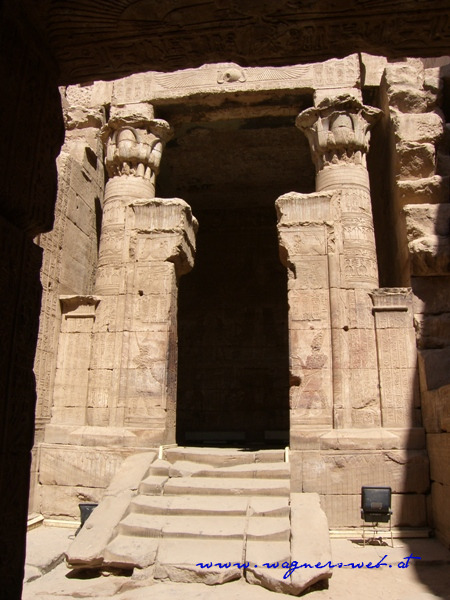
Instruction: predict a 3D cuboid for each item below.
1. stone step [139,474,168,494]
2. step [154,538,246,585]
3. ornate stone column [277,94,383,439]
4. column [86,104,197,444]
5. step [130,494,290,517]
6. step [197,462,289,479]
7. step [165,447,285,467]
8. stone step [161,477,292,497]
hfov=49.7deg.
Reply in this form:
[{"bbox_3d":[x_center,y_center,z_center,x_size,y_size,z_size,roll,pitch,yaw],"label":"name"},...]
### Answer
[{"bbox_3d":[-0.776,2.142,5.616,0.268,0.145,0.420,-1,-11,6],"label":"stone step"},{"bbox_3d":[-0.196,2.349,4.361,0.807,0.210,0.430,-1,-11,6],"label":"step"},{"bbox_3d":[1.575,-0.576,6.964,1.640,4.990,1.150,-1,-11,6],"label":"ornate stone column"},{"bbox_3d":[-1.182,-0.510,7.264,1.690,5.010,1.150,-1,-11,6],"label":"column"},{"bbox_3d":[-0.143,2.202,5.175,1.620,0.125,0.380,-1,-11,6],"label":"step"},{"bbox_3d":[0.203,2.091,5.944,1.126,0.115,0.380,-1,-11,6],"label":"step"},{"bbox_3d":[0.027,2.041,6.347,1.530,0.130,0.350,-1,-11,6],"label":"step"},{"bbox_3d":[0.022,2.139,5.547,1.380,0.135,0.420,-1,-11,6],"label":"stone step"}]

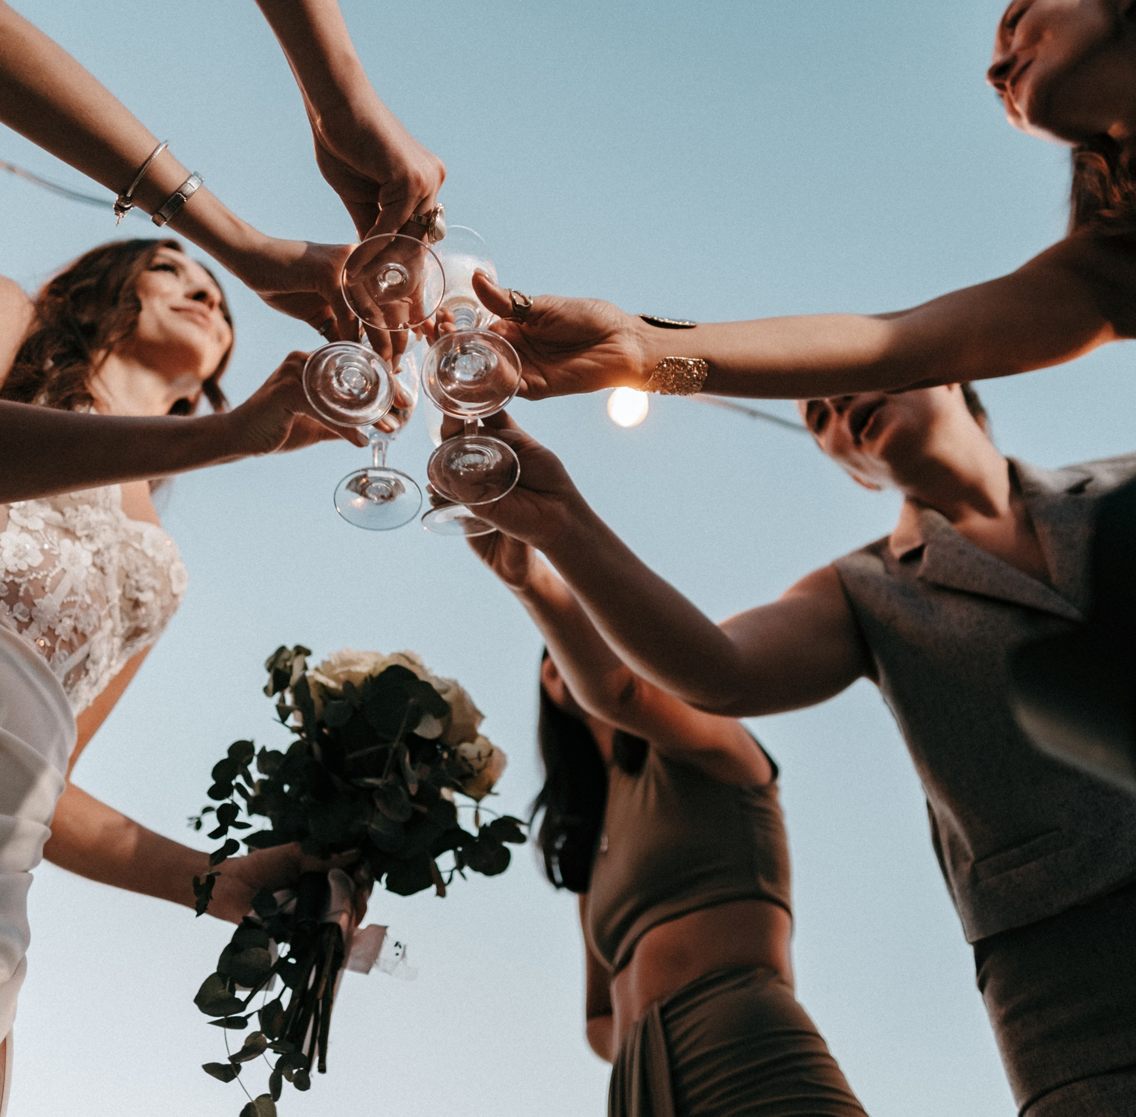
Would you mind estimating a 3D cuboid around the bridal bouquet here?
[{"bbox_3d":[-0.203,0.293,1.070,0.300,0.430,0.290,22,-54,-9],"label":"bridal bouquet"}]

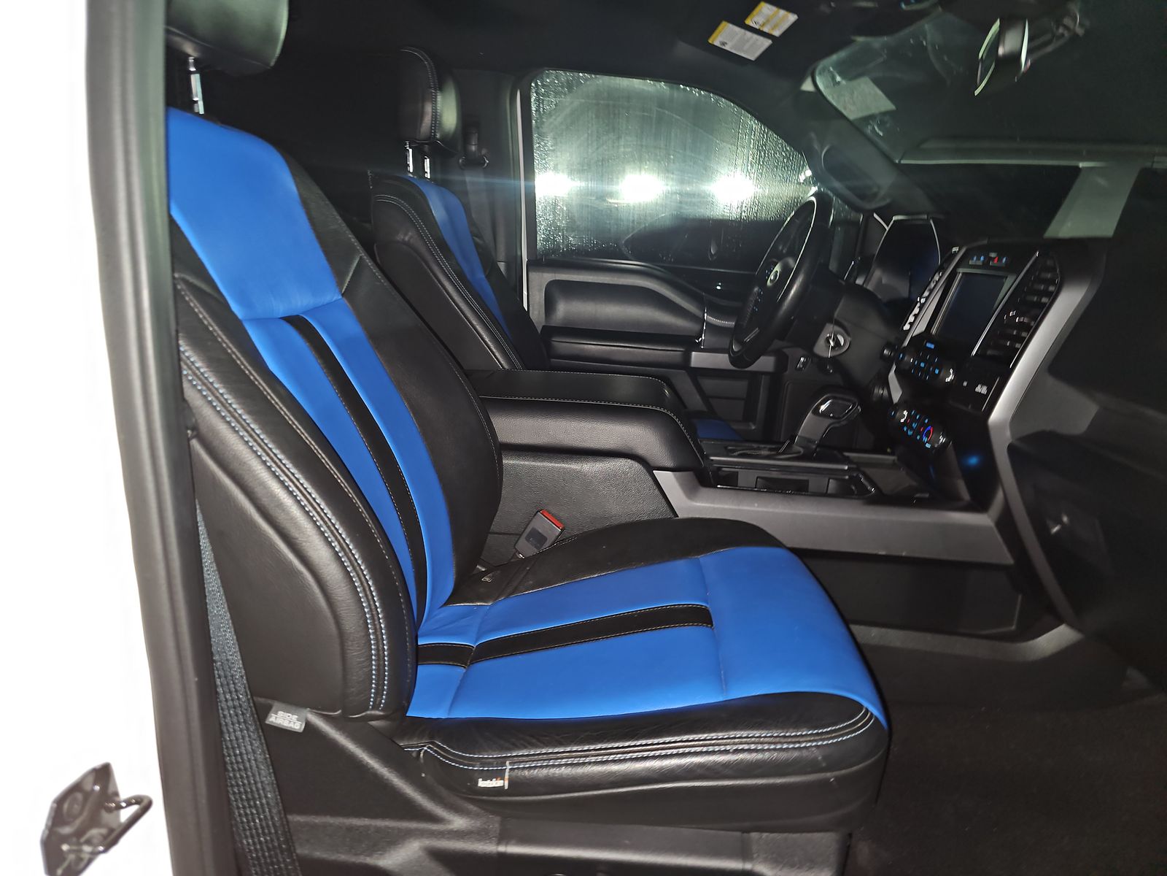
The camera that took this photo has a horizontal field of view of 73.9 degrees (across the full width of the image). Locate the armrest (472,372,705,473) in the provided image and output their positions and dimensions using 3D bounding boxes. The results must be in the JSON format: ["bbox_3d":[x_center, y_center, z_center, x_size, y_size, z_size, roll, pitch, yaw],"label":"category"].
[{"bbox_3d":[0.000,-0.038,1.241,0.390,0.110,0.270,3,15,1],"label":"armrest"}]

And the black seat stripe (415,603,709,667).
[{"bbox_3d":[-0.030,0.215,0.835,0.335,0.025,0.052,-9,13,6],"label":"black seat stripe"}]

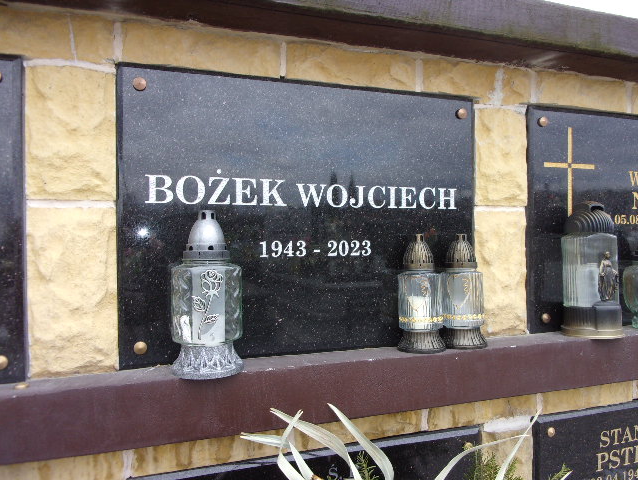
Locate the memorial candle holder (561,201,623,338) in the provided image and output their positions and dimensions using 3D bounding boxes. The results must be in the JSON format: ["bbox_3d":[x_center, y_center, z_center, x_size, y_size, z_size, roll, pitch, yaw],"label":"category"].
[{"bbox_3d":[0.641,0.064,1.211,0.128,0.309,0.136,0,1,-10],"label":"memorial candle holder"}]

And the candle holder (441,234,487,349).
[{"bbox_3d":[0.308,0.106,1.098,0.097,0.233,0.097,0,1,16],"label":"candle holder"}]

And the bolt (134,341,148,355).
[{"bbox_3d":[-0.315,0.190,0.913,0.022,0.022,0.011,-1,1,-20],"label":"bolt"}]

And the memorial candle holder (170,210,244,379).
[{"bbox_3d":[-0.195,0.089,0.906,0.124,0.278,0.124,-1,1,-18],"label":"memorial candle holder"}]

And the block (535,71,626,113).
[{"bbox_3d":[0.633,-0.358,1.308,0.282,0.079,0.087,-1,1,-20],"label":"block"}]

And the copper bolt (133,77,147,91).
[{"bbox_3d":[-0.314,-0.274,0.910,0.022,0.022,0.011,-1,1,-20],"label":"copper bolt"}]

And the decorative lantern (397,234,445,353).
[{"bbox_3d":[0.212,0.107,1.065,0.099,0.233,0.099,0,1,12],"label":"decorative lantern"}]

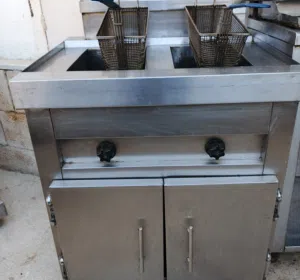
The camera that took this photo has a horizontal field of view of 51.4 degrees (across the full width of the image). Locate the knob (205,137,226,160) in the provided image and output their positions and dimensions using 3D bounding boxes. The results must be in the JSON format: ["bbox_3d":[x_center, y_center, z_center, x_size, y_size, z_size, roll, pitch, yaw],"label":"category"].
[{"bbox_3d":[0.220,0.028,1.051,0.065,0.067,0.042,-1,26,1],"label":"knob"}]

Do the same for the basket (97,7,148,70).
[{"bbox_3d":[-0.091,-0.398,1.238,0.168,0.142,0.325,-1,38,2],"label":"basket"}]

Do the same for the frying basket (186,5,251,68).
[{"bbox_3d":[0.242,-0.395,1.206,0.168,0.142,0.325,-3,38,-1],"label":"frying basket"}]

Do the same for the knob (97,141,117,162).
[{"bbox_3d":[-0.148,0.038,1.061,0.065,0.067,0.042,-1,26,1],"label":"knob"}]

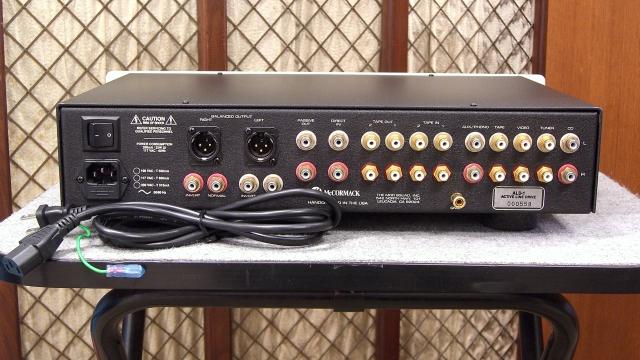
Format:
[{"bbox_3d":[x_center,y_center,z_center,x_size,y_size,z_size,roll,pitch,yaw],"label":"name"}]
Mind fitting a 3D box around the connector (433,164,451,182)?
[{"bbox_3d":[0.098,-0.004,0.675,0.015,0.015,0.013,0,12,-1],"label":"connector"}]

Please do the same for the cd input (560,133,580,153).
[{"bbox_3d":[0.201,-0.029,0.678,0.016,0.016,0.011,1,12,0],"label":"cd input"}]

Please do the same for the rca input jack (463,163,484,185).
[{"bbox_3d":[0.124,-0.004,0.683,0.016,0.016,0.011,1,12,0],"label":"rca input jack"}]

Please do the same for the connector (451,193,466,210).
[{"bbox_3d":[0.111,0.016,0.679,0.010,0.010,0.015,0,12,-1],"label":"connector"}]

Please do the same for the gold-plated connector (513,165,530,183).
[{"bbox_3d":[0.162,-0.004,0.678,0.015,0.015,0.013,0,13,-1],"label":"gold-plated connector"}]

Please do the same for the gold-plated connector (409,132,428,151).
[{"bbox_3d":[0.080,-0.030,0.677,0.015,0.015,0.012,1,12,0],"label":"gold-plated connector"}]

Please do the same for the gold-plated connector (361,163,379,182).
[{"bbox_3d":[0.040,-0.005,0.677,0.015,0.015,0.013,0,13,-1],"label":"gold-plated connector"}]

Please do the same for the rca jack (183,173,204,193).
[{"bbox_3d":[-0.101,0.003,0.676,0.016,0.016,0.011,0,12,-1],"label":"rca jack"}]

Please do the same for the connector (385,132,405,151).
[{"bbox_3d":[0.060,-0.029,0.669,0.015,0.015,0.013,0,12,-1],"label":"connector"}]

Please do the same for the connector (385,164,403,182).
[{"bbox_3d":[0.060,-0.005,0.679,0.015,0.015,0.013,0,12,-1],"label":"connector"}]

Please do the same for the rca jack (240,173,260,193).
[{"bbox_3d":[-0.056,0.004,0.677,0.016,0.016,0.011,0,12,-1],"label":"rca jack"}]

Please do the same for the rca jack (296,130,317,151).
[{"bbox_3d":[-0.011,-0.030,0.670,0.016,0.016,0.011,0,12,-1],"label":"rca jack"}]

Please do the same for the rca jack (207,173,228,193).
[{"bbox_3d":[-0.083,0.004,0.679,0.016,0.016,0.011,0,13,-1],"label":"rca jack"}]

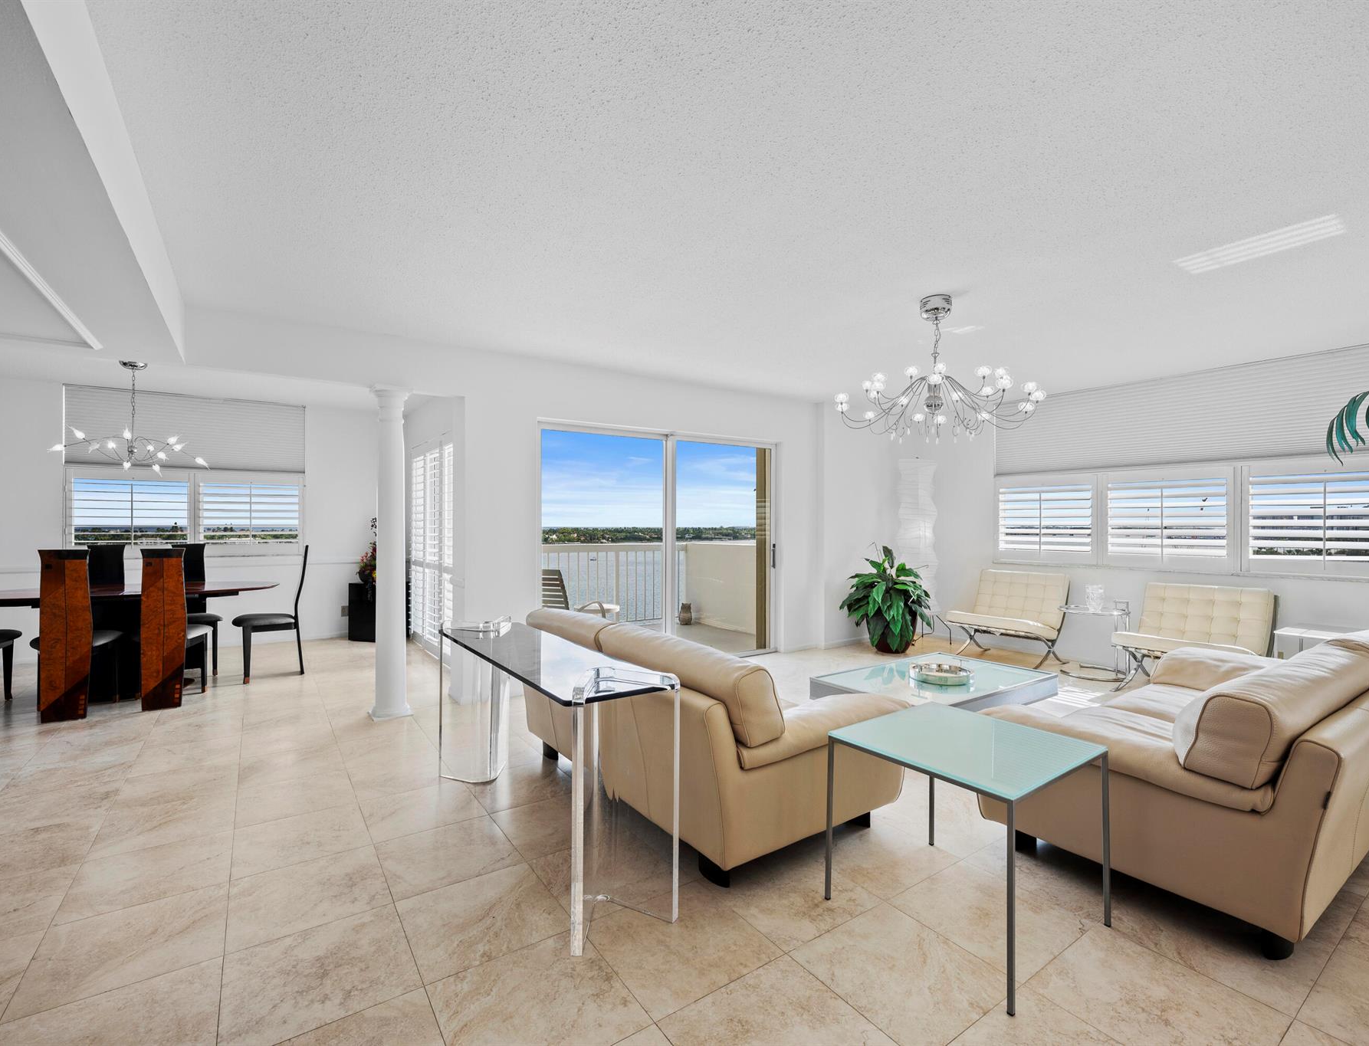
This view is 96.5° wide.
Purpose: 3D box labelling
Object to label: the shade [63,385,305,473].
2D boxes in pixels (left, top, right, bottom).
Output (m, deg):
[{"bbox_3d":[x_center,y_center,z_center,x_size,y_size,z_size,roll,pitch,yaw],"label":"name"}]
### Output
[{"bbox_3d":[-4.839,-0.891,6.049,1.830,0.710,0.060,0,0,-35],"label":"shade"}]

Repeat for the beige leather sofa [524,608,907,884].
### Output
[{"bbox_3d":[0.009,0.890,3.054,1.114,0.753,1.780,0,0,-35],"label":"beige leather sofa"}]

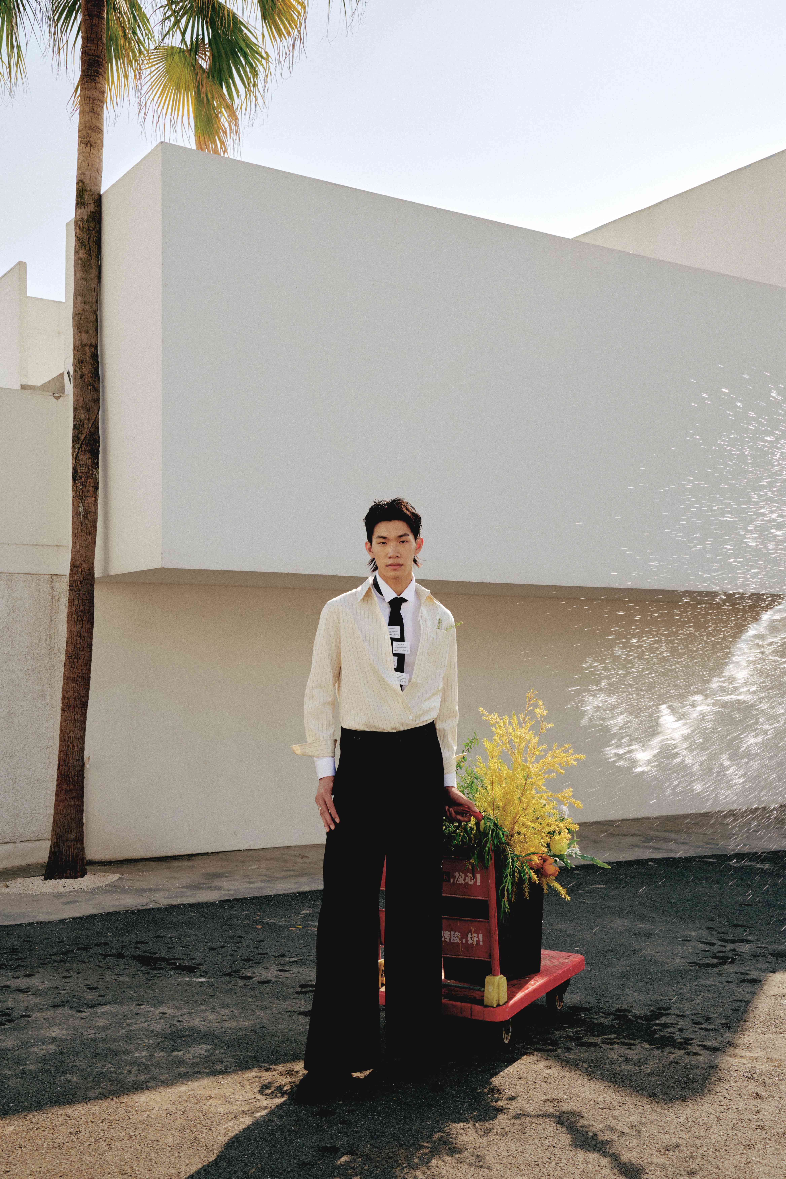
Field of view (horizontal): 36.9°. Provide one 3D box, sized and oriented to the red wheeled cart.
[{"bbox_3d":[0.317,1.185,4.353,0.580,0.825,0.790,-2,-4,28],"label":"red wheeled cart"}]

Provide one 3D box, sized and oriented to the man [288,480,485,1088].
[{"bbox_3d":[-0.014,0.631,3.787,0.570,1.860,0.400,1,-4,-10],"label":"man"}]

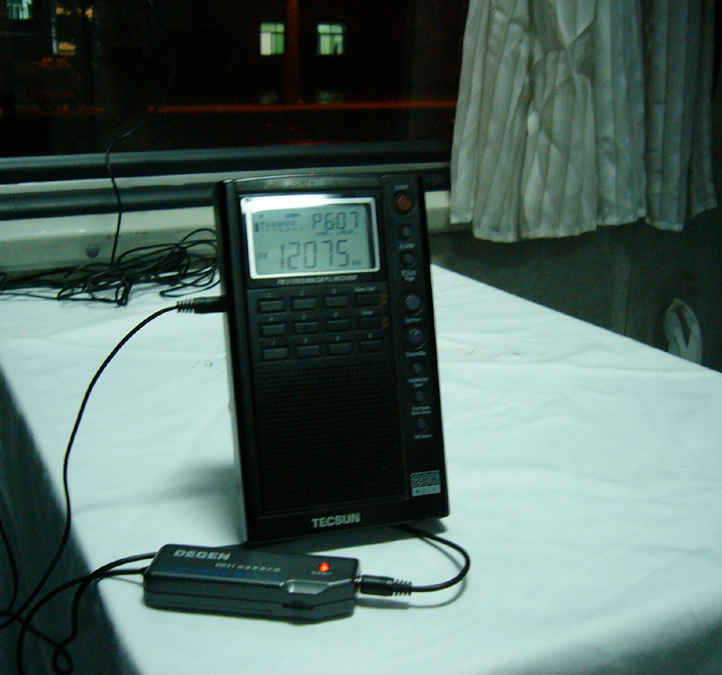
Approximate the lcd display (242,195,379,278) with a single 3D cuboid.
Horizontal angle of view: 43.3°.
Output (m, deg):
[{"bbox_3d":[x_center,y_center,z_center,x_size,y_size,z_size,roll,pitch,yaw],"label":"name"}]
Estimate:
[{"bbox_3d":[-0.018,-0.036,0.332,0.049,0.028,0.005,-4,-1,-19],"label":"lcd display"}]

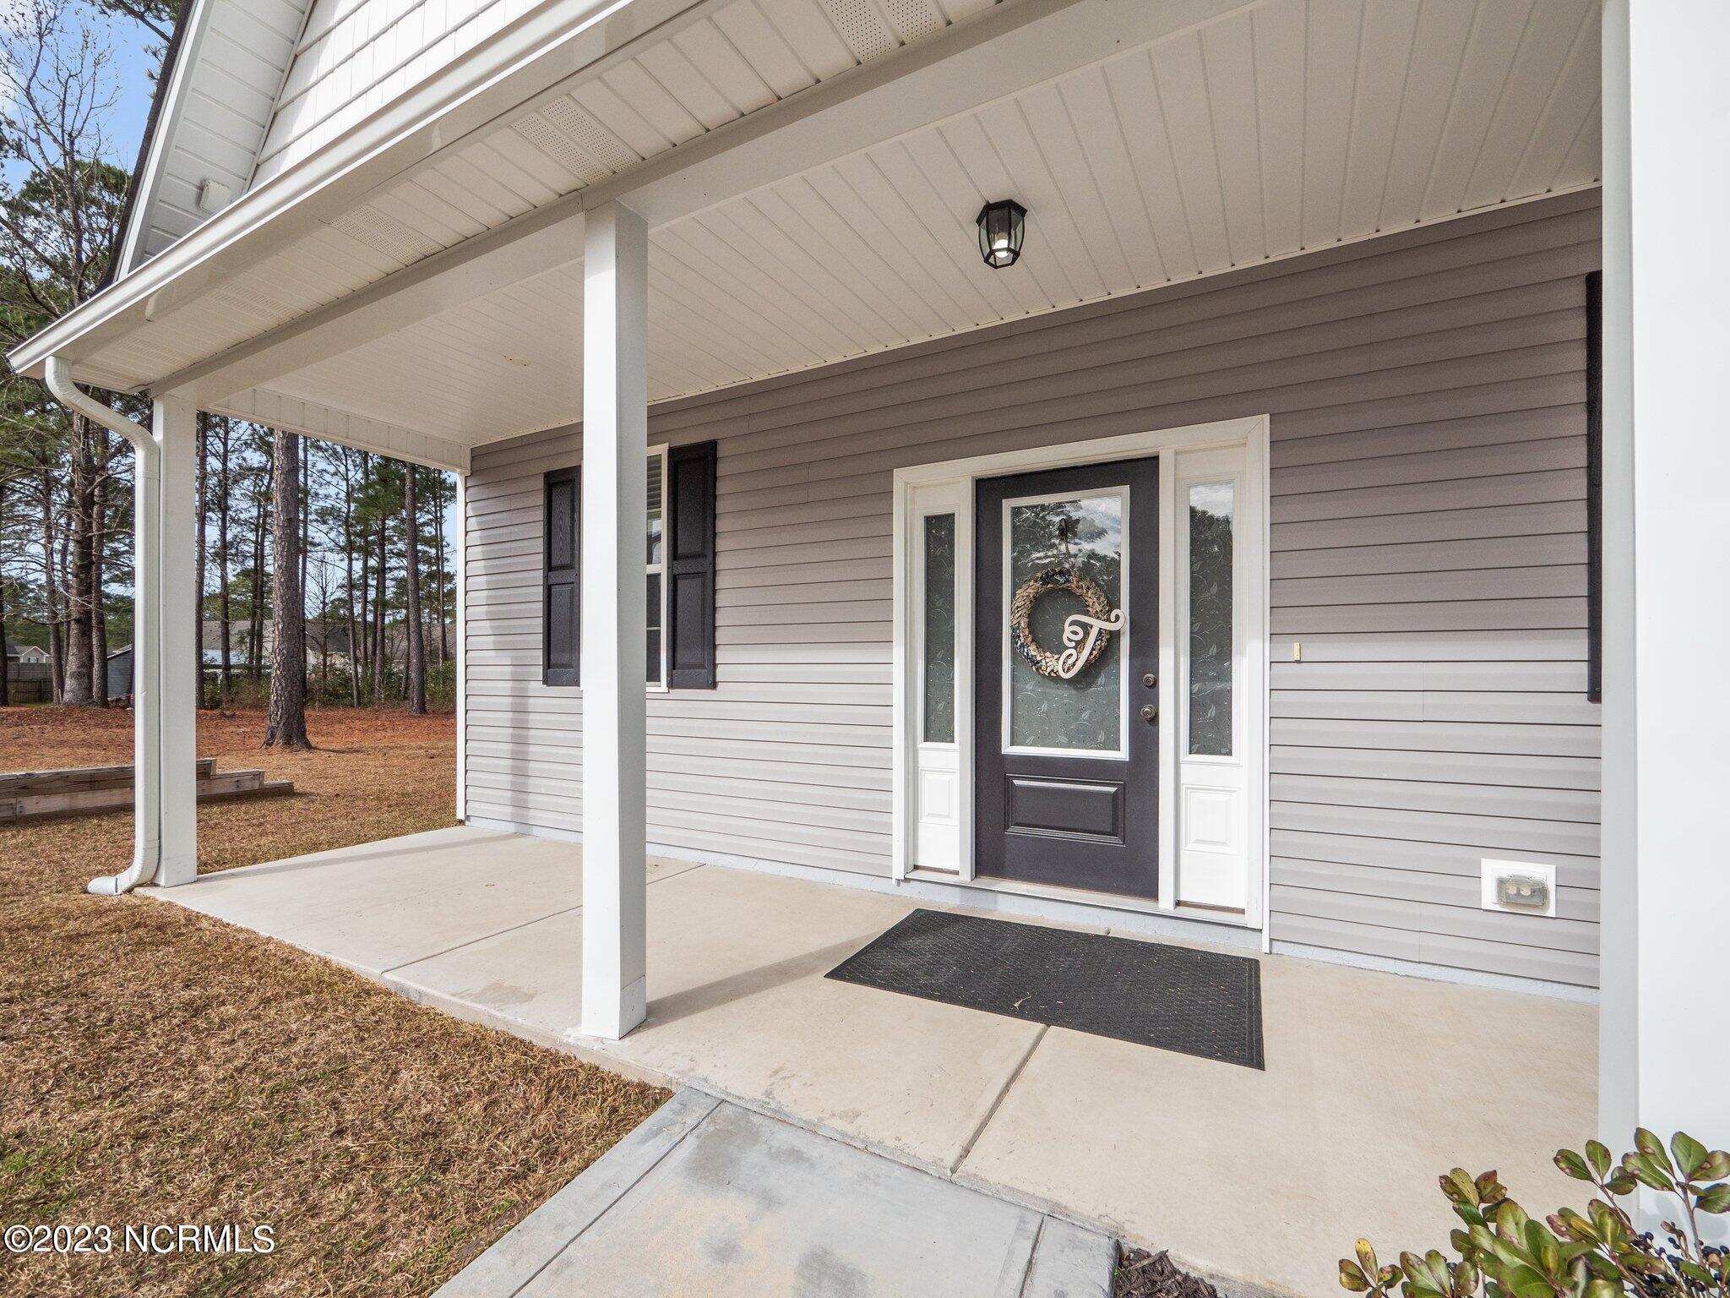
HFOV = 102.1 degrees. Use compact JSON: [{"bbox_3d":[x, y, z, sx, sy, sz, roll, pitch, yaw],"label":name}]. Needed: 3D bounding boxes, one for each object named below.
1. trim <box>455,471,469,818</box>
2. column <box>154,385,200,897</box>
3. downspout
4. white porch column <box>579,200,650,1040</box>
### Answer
[{"bbox_3d":[-3.045,-0.015,5.345,0.100,2.630,0.090,0,-1,28],"label":"trim"},{"bbox_3d":[-3.850,-0.046,3.905,0.142,2.700,0.142,0,-1,28],"label":"column"},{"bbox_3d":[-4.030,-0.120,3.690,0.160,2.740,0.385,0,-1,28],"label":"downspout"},{"bbox_3d":[-0.826,-0.092,2.346,0.145,2.700,0.142,0,-1,28],"label":"white porch column"}]

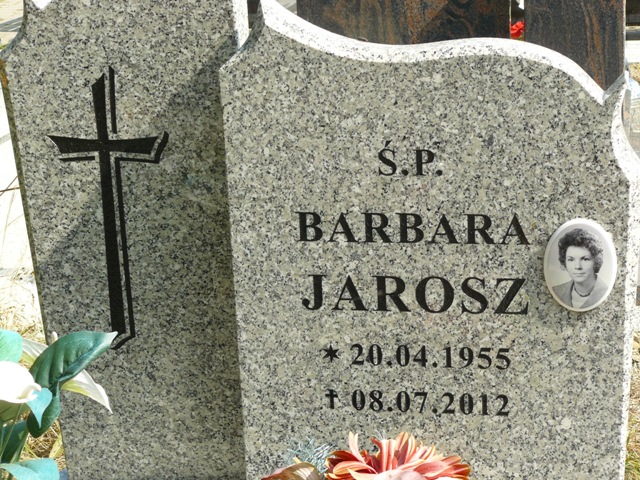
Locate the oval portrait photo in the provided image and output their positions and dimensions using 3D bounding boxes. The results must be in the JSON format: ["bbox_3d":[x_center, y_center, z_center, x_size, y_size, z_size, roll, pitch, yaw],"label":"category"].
[{"bbox_3d":[0.324,0.033,2.002,0.090,0.120,0.010,1,16,12],"label":"oval portrait photo"}]

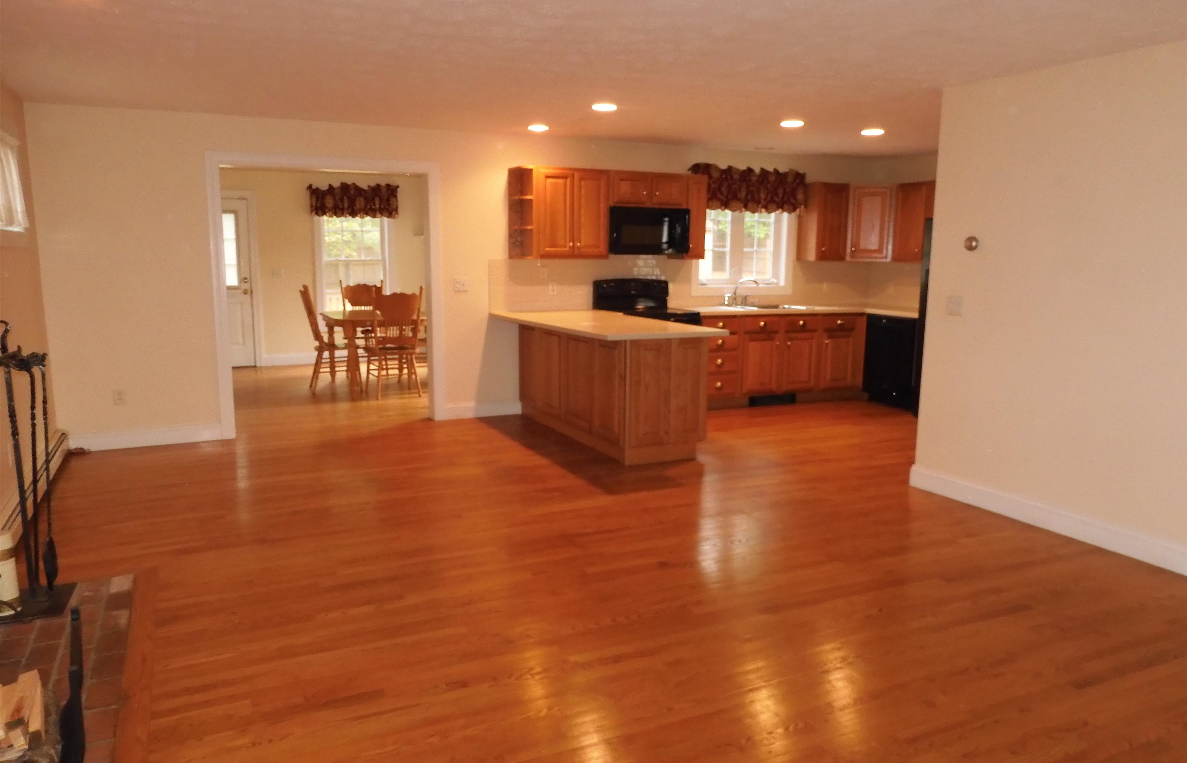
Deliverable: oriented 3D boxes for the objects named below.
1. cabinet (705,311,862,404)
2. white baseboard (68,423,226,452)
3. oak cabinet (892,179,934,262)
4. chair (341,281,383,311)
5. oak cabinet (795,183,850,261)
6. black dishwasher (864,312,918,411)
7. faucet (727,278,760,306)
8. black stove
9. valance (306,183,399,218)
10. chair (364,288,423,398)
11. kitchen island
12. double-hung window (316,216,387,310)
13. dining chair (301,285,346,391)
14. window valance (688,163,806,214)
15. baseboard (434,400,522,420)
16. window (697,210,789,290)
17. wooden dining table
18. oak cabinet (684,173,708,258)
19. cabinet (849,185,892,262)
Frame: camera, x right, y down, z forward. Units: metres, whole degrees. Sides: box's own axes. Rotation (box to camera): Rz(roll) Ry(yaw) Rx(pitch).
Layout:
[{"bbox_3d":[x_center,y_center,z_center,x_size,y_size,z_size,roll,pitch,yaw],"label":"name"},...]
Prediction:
[{"bbox_3d":[1.681,-0.245,8.025,1.910,0.876,0.610,-4,10,-26],"label":"cabinet"},{"bbox_3d":[-3.321,0.424,6.141,1.010,0.122,0.020,-4,10,-25],"label":"white baseboard"},{"bbox_3d":[3.179,-1.548,7.971,0.320,0.755,0.420,-4,10,-26],"label":"oak cabinet"},{"bbox_3d":[-2.431,-0.550,9.046,0.530,1.090,0.580,-5,11,-31],"label":"chair"},{"bbox_3d":[2.331,-1.621,8.398,0.420,0.770,0.320,-4,10,-25],"label":"oak cabinet"},{"bbox_3d":[3.128,-0.207,8.130,0.600,0.870,0.600,-4,10,-25],"label":"black dishwasher"},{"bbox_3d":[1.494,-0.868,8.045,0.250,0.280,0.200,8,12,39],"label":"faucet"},{"bbox_3d":[0.490,-0.299,7.372,0.765,1.170,0.680,-4,10,-26],"label":"black stove"},{"bbox_3d":[-3.022,-2.296,10.409,1.140,0.430,0.130,-4,10,-25],"label":"valance"},{"bbox_3d":[-1.984,-0.400,8.164,0.490,1.080,0.570,-5,10,-29],"label":"chair"},{"bbox_3d":[0.012,-0.013,6.341,0.915,0.924,2.204,-4,10,-26],"label":"kitchen island"},{"bbox_3d":[-3.045,-1.514,10.445,0.900,1.550,0.110,-4,10,-26],"label":"double-hung window"},{"bbox_3d":[-2.737,-0.461,8.588,0.560,1.090,0.460,-4,10,-25],"label":"dining chair"},{"bbox_3d":[1.498,-1.874,8.046,1.330,0.445,0.140,-4,10,-25],"label":"window valance"},{"bbox_3d":[-0.979,0.256,7.257,0.740,0.115,0.020,-4,10,-25],"label":"baseboard"},{"bbox_3d":[1.484,-1.426,8.101,1.140,1.050,0.110,-4,10,-26],"label":"window"},{"bbox_3d":[-2.309,-0.336,8.862,1.070,0.760,1.200,-4,10,-25],"label":"wooden dining table"},{"bbox_3d":[0.882,-1.505,7.593,0.215,0.755,0.310,-4,10,-26],"label":"oak cabinet"},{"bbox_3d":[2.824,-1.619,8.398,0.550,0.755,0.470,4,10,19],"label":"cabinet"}]

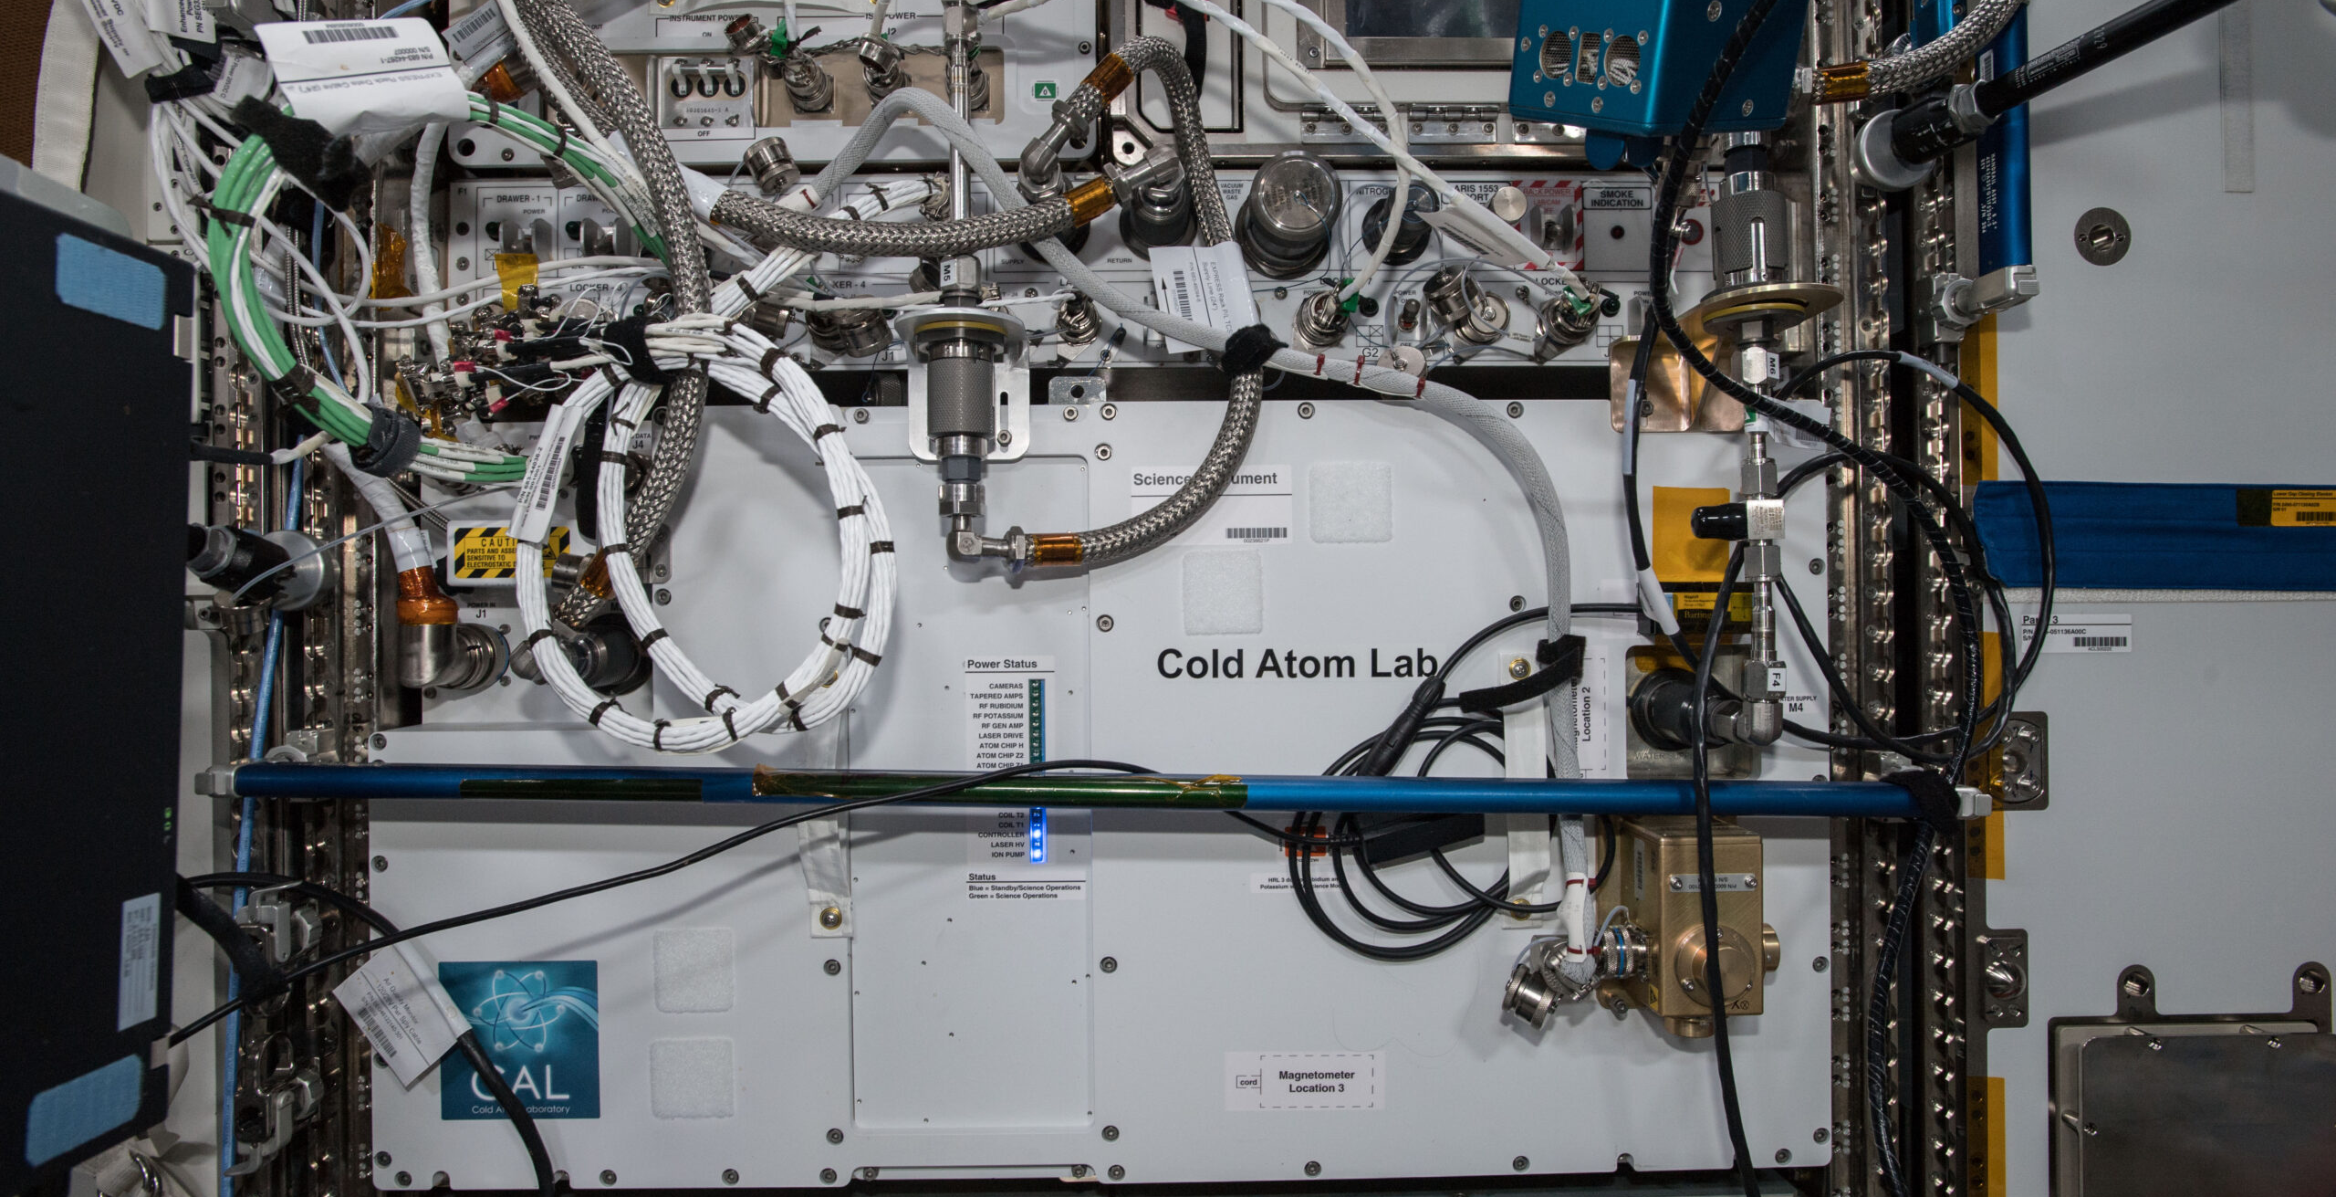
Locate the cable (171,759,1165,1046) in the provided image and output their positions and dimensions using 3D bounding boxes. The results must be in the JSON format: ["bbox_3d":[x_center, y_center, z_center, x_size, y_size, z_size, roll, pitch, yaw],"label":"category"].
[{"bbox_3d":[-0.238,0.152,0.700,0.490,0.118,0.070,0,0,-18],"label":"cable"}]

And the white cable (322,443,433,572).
[{"bbox_3d":[-0.484,-0.056,0.795,0.063,0.077,0.040,0,0,-2],"label":"white cable"}]

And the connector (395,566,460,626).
[{"bbox_3d":[-0.468,-0.001,0.820,0.036,0.036,0.036,-1,0,0],"label":"connector"}]

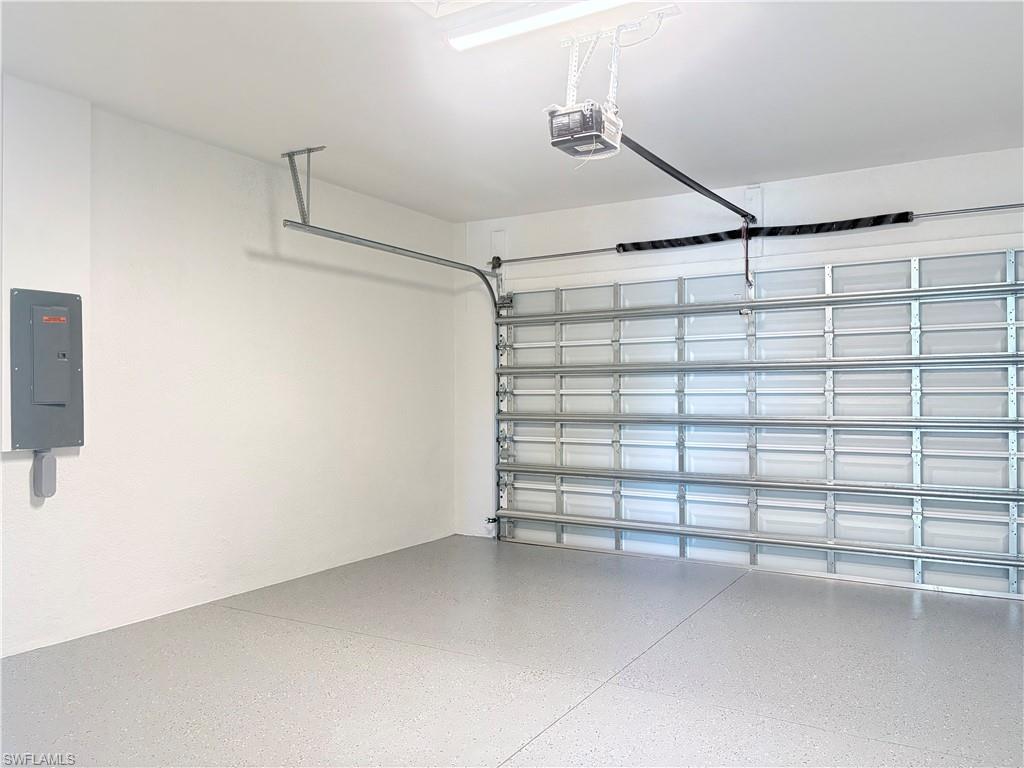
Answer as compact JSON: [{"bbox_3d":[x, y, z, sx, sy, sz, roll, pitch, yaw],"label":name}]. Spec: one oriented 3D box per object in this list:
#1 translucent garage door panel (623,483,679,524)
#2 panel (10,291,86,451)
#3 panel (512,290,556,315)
[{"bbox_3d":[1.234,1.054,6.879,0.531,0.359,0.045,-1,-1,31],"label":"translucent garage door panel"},{"bbox_3d":[-2.720,-0.082,4.489,0.069,0.910,0.407,-1,-1,31],"label":"panel"},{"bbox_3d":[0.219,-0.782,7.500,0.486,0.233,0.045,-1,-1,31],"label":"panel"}]

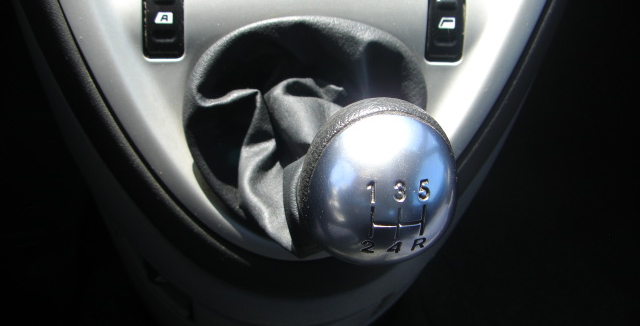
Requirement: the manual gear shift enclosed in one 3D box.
[{"bbox_3d":[0.019,0.006,0.245,0.052,0.064,0.052,0,103,-10],"label":"manual gear shift"}]

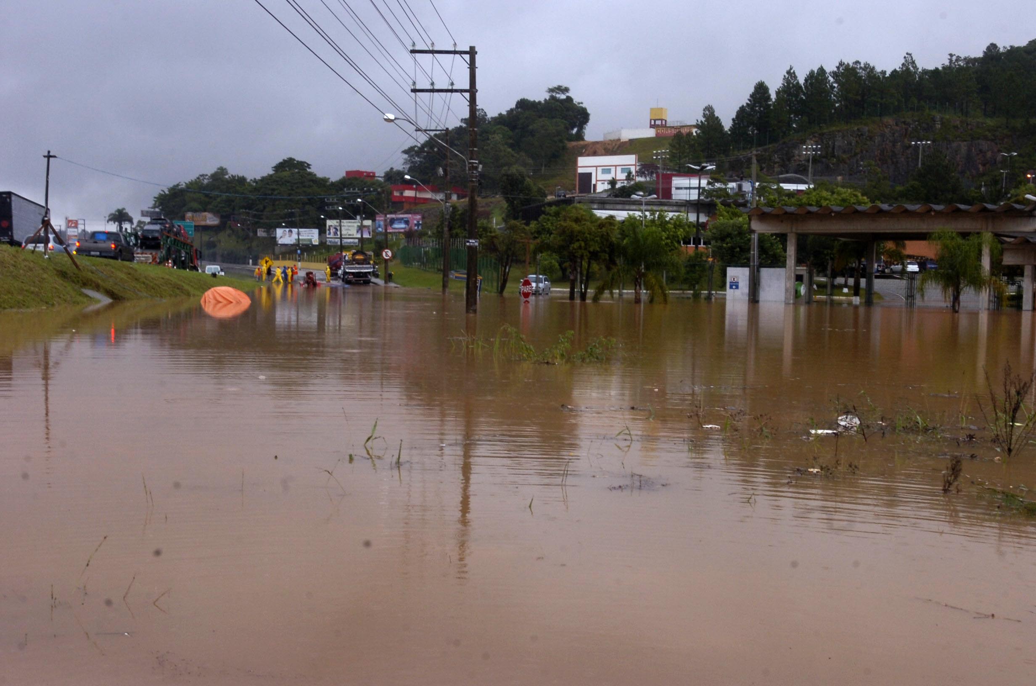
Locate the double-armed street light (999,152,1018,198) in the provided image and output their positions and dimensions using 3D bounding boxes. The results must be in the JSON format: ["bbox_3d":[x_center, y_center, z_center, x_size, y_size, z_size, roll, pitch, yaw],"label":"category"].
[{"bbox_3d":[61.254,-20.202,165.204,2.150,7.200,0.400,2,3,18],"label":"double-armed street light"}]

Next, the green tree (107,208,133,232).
[{"bbox_3d":[-58.787,-16.061,195.000,4.100,7.800,4.100,1,3,0],"label":"green tree"}]

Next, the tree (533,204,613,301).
[{"bbox_3d":[2.685,-4.254,64.508,3.900,5.000,3.800,1,3,0],"label":"tree"}]

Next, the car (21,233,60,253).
[{"bbox_3d":[-24.800,-4.900,69.500,1.680,1.500,4.100,2,1,-7],"label":"car"}]

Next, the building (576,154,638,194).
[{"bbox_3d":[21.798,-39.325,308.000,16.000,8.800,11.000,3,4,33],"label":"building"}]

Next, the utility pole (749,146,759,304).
[{"bbox_3d":[14.021,-6.874,78.500,0.340,9.300,0.340,1,3,0],"label":"utility pole"}]

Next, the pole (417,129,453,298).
[{"bbox_3d":[-5.201,-8.185,82.003,2.150,10.400,0.400,1,3,-7],"label":"pole"}]

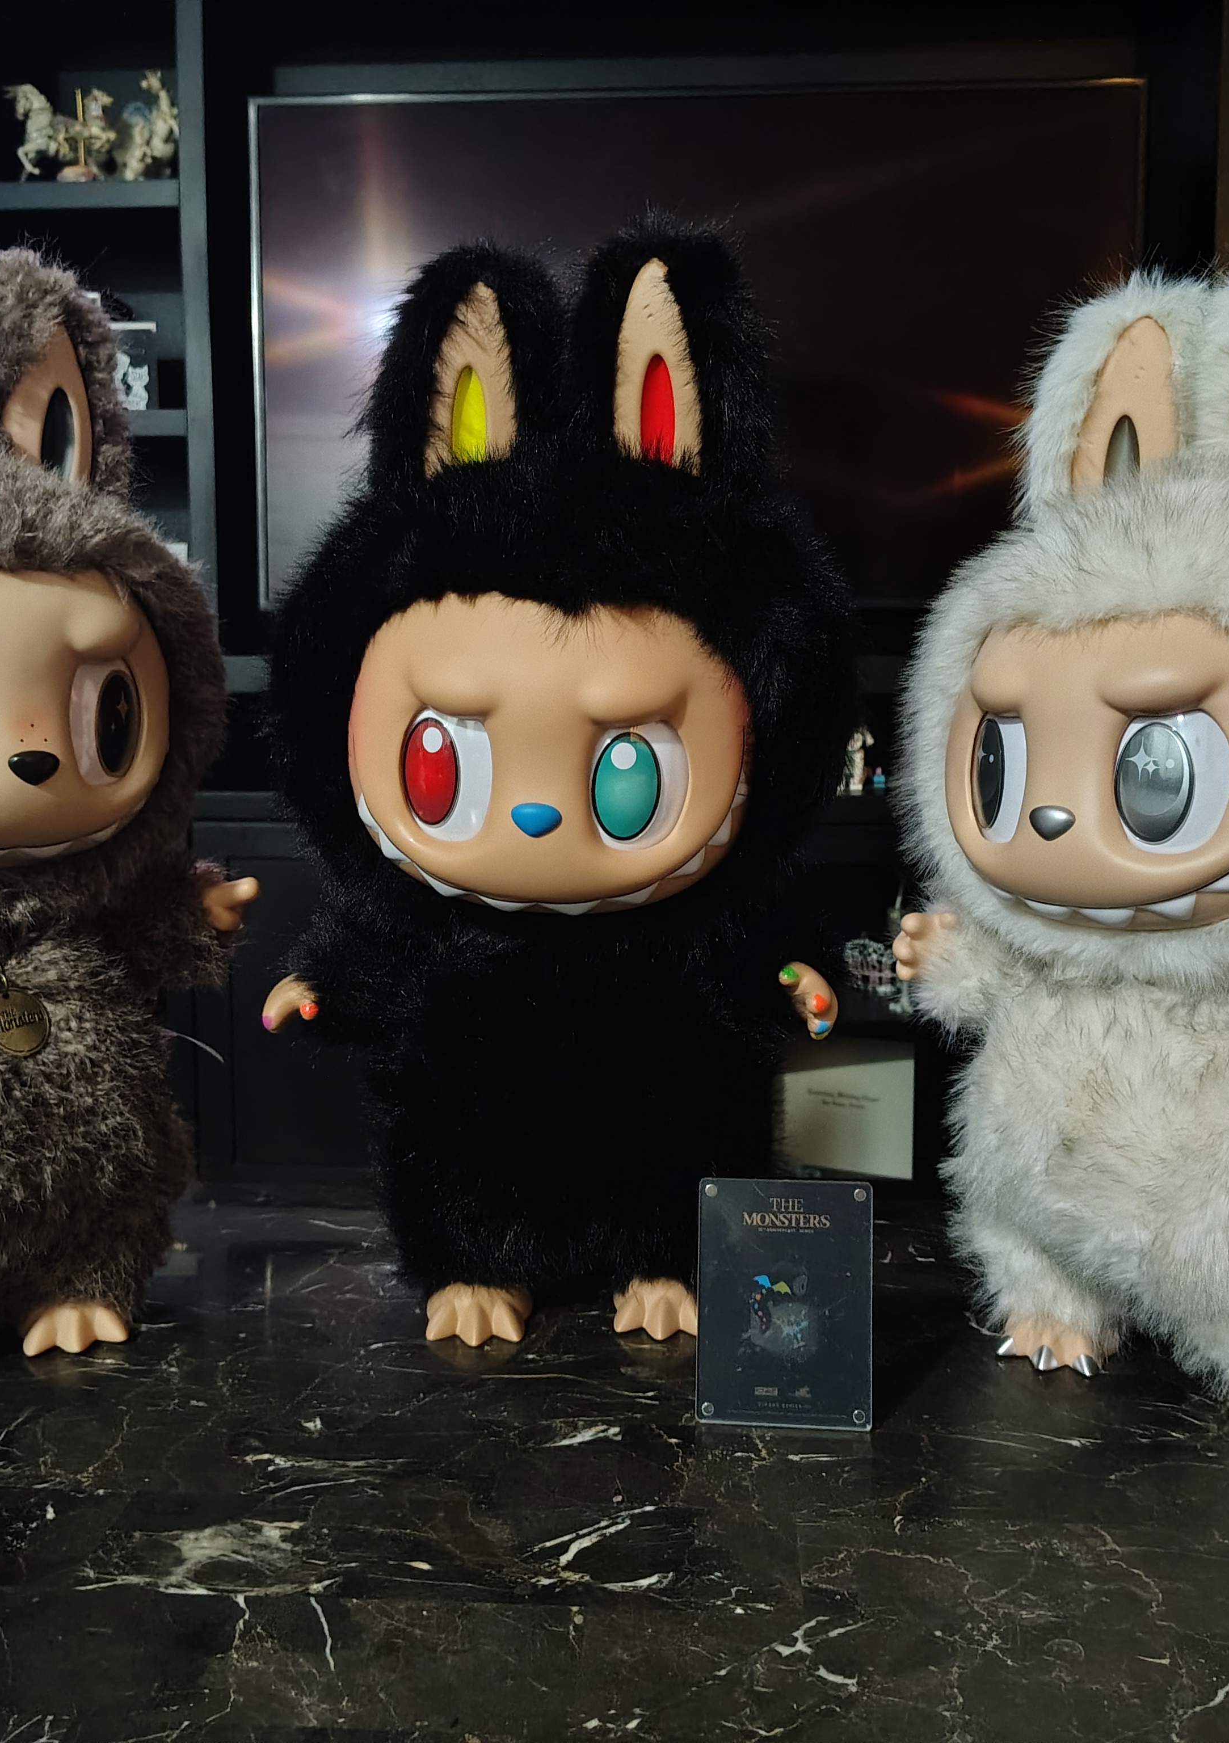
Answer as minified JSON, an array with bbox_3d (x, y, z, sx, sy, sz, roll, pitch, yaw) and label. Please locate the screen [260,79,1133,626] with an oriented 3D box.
[{"bbox_3d":[0.128,-0.852,2.669,1.450,0.831,0.060,0,5,3],"label":"screen"}]

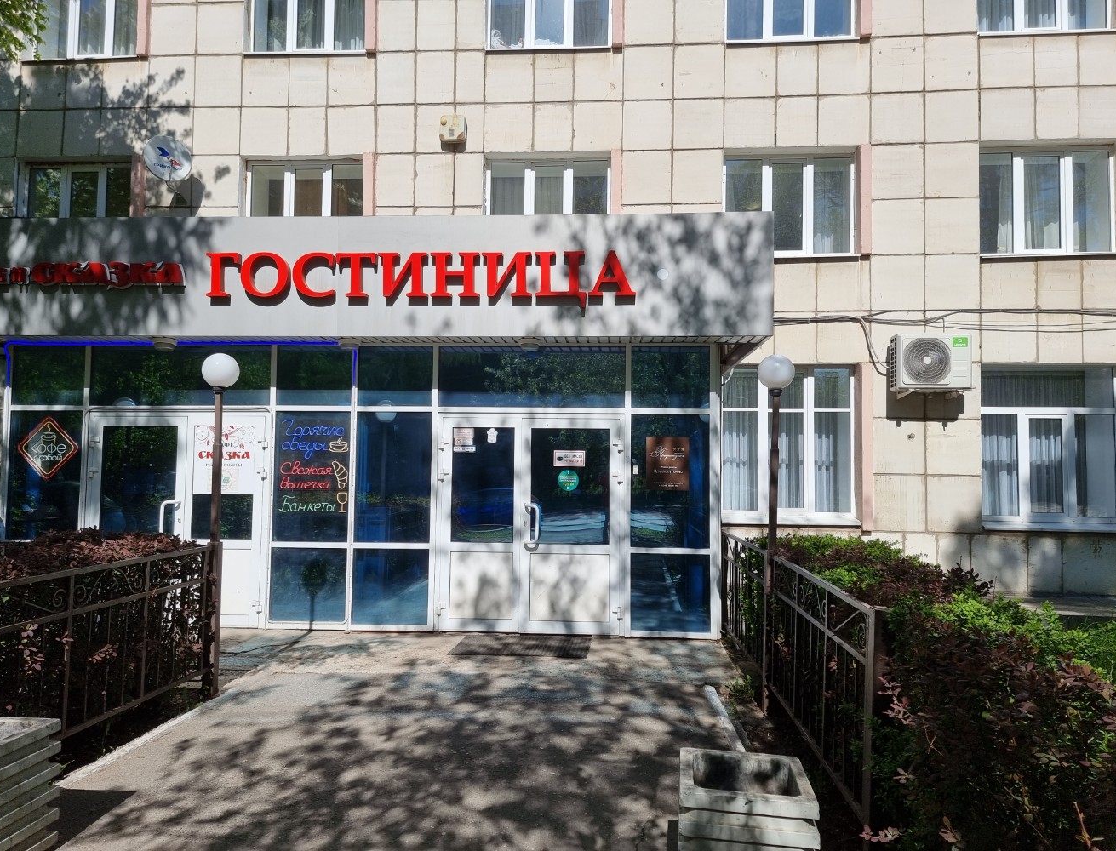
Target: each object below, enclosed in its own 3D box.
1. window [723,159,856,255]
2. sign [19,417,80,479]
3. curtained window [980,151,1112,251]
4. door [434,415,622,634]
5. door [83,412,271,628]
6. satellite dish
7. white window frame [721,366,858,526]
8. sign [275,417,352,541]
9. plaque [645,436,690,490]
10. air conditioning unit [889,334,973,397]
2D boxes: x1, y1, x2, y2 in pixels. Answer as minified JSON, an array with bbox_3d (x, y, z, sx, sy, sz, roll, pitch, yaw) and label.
[{"bbox_3d":[2.946,-2.811,10.120,1.680,1.325,0.120,0,-3,4],"label":"window"},{"bbox_3d":[-5.075,0.230,7.868,0.643,0.628,0.040,0,-3,4],"label":"sign"},{"bbox_3d":[6.077,-2.790,9.886,1.687,1.339,0.120,0,-3,4],"label":"curtained window"},{"bbox_3d":[-0.276,0.926,7.468,1.799,2.058,0.130,0,-3,4],"label":"door"},{"bbox_3d":[-3.749,0.909,7.756,1.908,2.123,0.100,1,-3,4],"label":"door"},{"bbox_3d":[-5.356,-3.655,10.791,0.620,0.650,0.330,2,-3,-29],"label":"satellite dish"},{"bbox_3d":[2.896,0.250,9.963,1.694,2.005,0.160,0,-3,4],"label":"white window frame"},{"bbox_3d":[-2.405,0.512,7.718,0.769,1.251,0.040,1,-3,4],"label":"sign"},{"bbox_3d":[1.039,0.356,7.446,0.407,0.511,0.020,1,-3,4],"label":"plaque"},{"bbox_3d":[4.481,-0.749,9.474,0.869,0.665,0.310,0,-3,4],"label":"air conditioning unit"}]

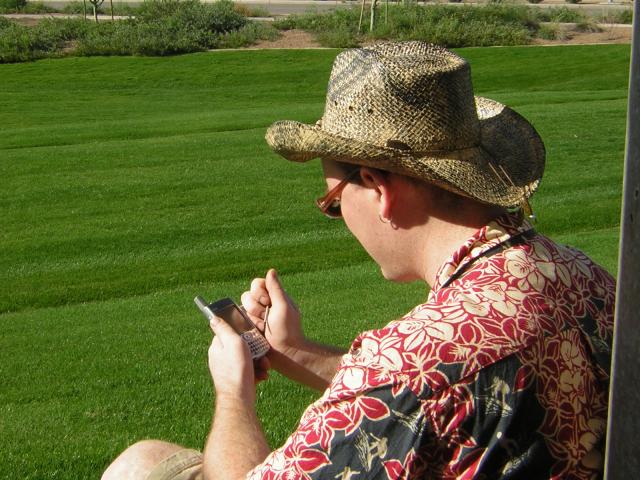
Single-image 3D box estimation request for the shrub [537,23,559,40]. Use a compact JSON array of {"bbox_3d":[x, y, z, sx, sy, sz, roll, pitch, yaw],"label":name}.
[{"bbox_3d":[5.516,-5.056,26.000,0.530,0.440,0.500,0,14,0],"label":"shrub"}]

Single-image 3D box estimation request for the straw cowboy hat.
[{"bbox_3d":[0.104,-0.157,1.350,0.370,0.150,0.300,17,22,34],"label":"straw cowboy hat"}]

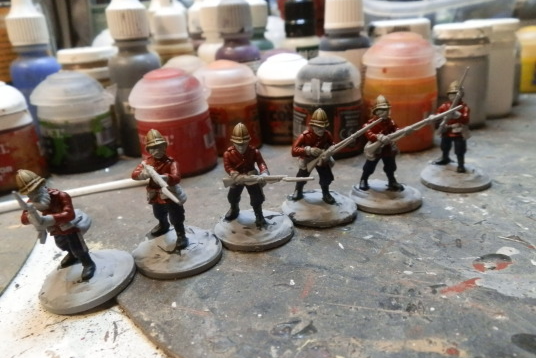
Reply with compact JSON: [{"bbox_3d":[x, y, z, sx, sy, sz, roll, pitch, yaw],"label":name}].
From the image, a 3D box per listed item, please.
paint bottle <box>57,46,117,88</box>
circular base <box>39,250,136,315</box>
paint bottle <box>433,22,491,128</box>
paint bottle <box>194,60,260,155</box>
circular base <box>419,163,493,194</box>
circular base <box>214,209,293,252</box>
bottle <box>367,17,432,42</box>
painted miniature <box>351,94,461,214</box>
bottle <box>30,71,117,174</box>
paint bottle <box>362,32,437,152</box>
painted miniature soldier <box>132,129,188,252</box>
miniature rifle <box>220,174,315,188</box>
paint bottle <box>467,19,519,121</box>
[{"bbox_3d":[-0.094,-0.045,0.237,0.029,0.050,0.029,-12,23,-19],"label":"paint bottle"},{"bbox_3d":[-0.049,0.027,0.118,0.025,0.003,0.025,-7,25,3],"label":"circular base"},{"bbox_3d":[0.101,-0.054,0.228,0.029,0.050,0.029,6,24,23],"label":"paint bottle"},{"bbox_3d":[-0.020,-0.036,0.212,0.033,0.043,0.033,-5,22,-4],"label":"paint bottle"},{"bbox_3d":[0.072,-0.001,0.167,0.025,0.003,0.025,7,24,23],"label":"circular base"},{"bbox_3d":[-0.004,0.015,0.135,0.025,0.003,0.025,-4,21,2],"label":"circular base"},{"bbox_3d":[0.071,-0.056,0.237,0.030,0.053,0.030,-5,21,0],"label":"bottle"},{"bbox_3d":[0.045,-0.011,0.149,0.033,0.037,0.025,-8,23,-13],"label":"painted miniature"},{"bbox_3d":[-0.092,-0.029,0.211,0.035,0.046,0.035,-5,21,0],"label":"bottle"},{"bbox_3d":[0.062,-0.042,0.203,0.035,0.051,0.035,3,23,16],"label":"paint bottle"},{"bbox_3d":[-0.030,0.003,0.123,0.016,0.034,0.013,2,22,18],"label":"painted miniature soldier"},{"bbox_3d":[0.000,0.001,0.129,0.029,0.003,0.002,-2,21,21],"label":"miniature rifle"},{"bbox_3d":[0.124,-0.062,0.245,0.028,0.050,0.028,-5,21,0],"label":"paint bottle"}]

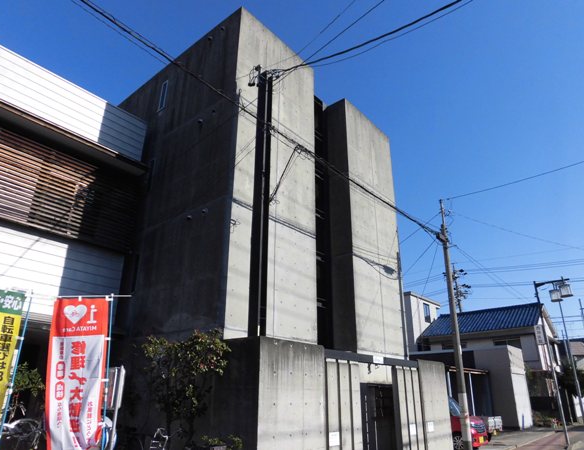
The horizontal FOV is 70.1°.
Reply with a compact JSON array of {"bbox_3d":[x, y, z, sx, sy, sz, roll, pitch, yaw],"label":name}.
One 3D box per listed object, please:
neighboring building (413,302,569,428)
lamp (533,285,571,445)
[{"bbox_3d":[13.064,9.256,29.082,7.800,7.900,14.800,-17,-28,37],"label":"neighboring building"},{"bbox_3d":[9.456,4.510,14.239,1.270,5.600,0.440,-17,-28,37],"label":"lamp"}]

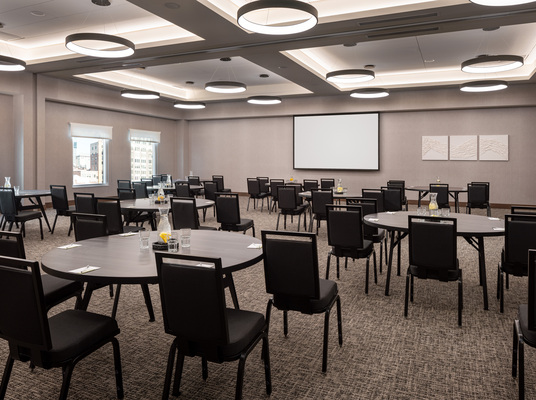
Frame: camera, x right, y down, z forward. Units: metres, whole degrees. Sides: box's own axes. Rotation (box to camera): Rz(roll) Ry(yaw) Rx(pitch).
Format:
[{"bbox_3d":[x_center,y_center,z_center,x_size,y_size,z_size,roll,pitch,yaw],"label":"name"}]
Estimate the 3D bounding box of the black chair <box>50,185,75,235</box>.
[{"bbox_3d":[-3.751,0.184,7.572,0.460,0.900,0.550,2,6,22],"label":"black chair"}]

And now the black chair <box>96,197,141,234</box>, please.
[{"bbox_3d":[-1.871,0.419,5.139,0.460,0.900,0.550,2,6,20],"label":"black chair"}]

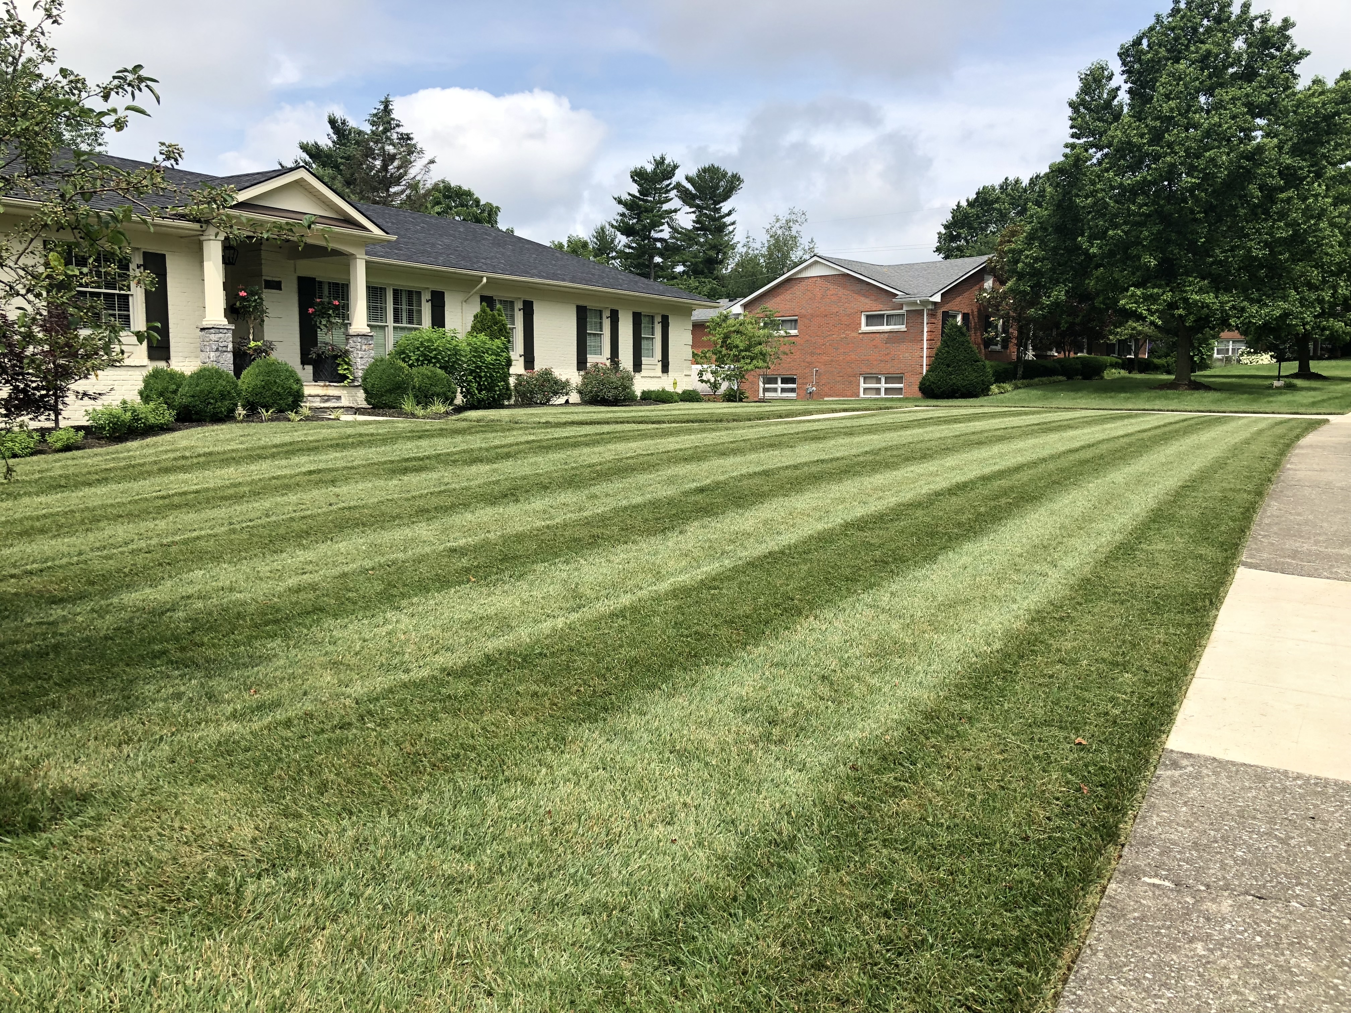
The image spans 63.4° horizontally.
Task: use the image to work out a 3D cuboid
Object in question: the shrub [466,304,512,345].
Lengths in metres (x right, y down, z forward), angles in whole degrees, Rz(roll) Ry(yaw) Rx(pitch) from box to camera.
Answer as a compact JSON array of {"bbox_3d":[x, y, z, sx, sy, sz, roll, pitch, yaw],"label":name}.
[{"bbox_3d":[-3.741,-3.074,22.200,1.050,2.080,1.050,4,7,35],"label":"shrub"}]

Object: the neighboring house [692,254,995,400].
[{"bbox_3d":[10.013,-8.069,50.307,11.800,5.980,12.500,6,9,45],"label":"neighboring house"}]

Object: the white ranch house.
[{"bbox_3d":[-7.573,-4.379,23.070,11.200,4.950,21.750,4,7,35],"label":"white ranch house"}]

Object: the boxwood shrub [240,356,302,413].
[{"bbox_3d":[-5.806,-1.746,15.739,0.930,0.803,0.930,4,7,35],"label":"boxwood shrub"}]

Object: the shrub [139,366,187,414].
[{"bbox_3d":[-7.283,-1.660,15.634,0.800,0.706,0.800,4,7,35],"label":"shrub"}]

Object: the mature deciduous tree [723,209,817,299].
[{"bbox_3d":[6.501,-13.466,74.644,6.600,13.368,6.600,4,7,35],"label":"mature deciduous tree"}]

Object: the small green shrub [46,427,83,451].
[{"bbox_3d":[-6.194,-0.678,11.091,0.360,0.260,0.360,0,6,0],"label":"small green shrub"}]

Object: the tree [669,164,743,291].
[{"bbox_3d":[1.891,-14.120,68.872,4.900,14.648,4.900,0,6,0],"label":"tree"}]

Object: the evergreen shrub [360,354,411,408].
[{"bbox_3d":[-4.655,-2.003,17.642,0.860,0.876,0.860,4,7,35],"label":"evergreen shrub"}]

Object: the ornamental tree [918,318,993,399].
[{"bbox_3d":[12.779,-6.751,49.973,3.300,3.589,3.400,4,7,35],"label":"ornamental tree"}]

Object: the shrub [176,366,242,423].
[{"bbox_3d":[-6.103,-1.465,14.324,0.800,0.758,0.800,0,6,0],"label":"shrub"}]

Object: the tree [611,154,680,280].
[{"bbox_3d":[-1.854,-14.369,68.843,4.500,15.168,4.500,0,6,0],"label":"tree"}]

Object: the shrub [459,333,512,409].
[{"bbox_3d":[-3.384,-2.427,19.551,0.950,1.380,0.950,0,6,0],"label":"shrub"}]

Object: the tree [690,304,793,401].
[{"bbox_3d":[1.878,-4.275,30.717,2.850,2.714,2.800,0,6,0],"label":"tree"}]

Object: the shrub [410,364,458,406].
[{"bbox_3d":[-4.058,-1.969,18.193,0.840,0.748,0.840,0,6,0],"label":"shrub"}]

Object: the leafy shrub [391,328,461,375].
[{"bbox_3d":[-4.355,-2.399,19.151,1.250,1.455,1.200,0,6,0],"label":"leafy shrub"}]

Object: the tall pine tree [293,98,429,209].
[{"bbox_3d":[-13.140,-10.733,46.631,6.300,13.116,6.300,4,7,35],"label":"tall pine tree"}]

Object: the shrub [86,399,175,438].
[{"bbox_3d":[-7.082,-1.151,14.223,0.900,0.483,1.150,4,7,35],"label":"shrub"}]

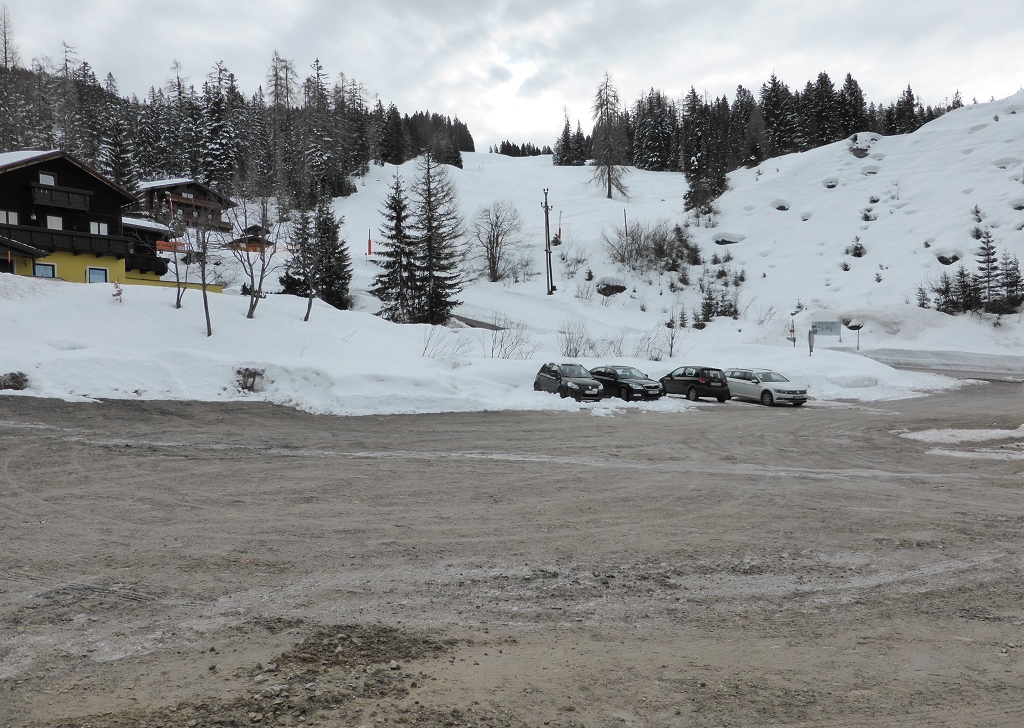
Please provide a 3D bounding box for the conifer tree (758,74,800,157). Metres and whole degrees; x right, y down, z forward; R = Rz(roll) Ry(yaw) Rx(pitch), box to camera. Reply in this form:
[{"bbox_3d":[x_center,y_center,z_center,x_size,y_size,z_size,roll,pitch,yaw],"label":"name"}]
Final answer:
[{"bbox_3d":[50.453,-46.686,140.000,6.500,17.000,6.500,0,1,0],"label":"conifer tree"}]

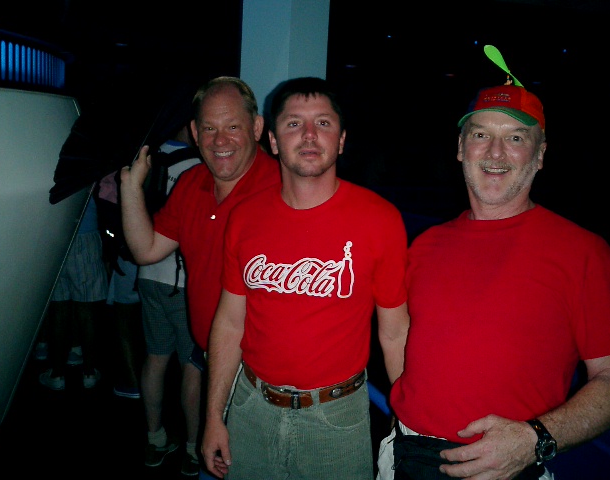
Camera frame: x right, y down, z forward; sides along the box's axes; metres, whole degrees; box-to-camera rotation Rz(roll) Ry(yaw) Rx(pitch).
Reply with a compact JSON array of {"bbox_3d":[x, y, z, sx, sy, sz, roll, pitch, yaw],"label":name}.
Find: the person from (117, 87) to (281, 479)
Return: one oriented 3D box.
[{"bbox_3d":[-0.279,0.433,1.947,0.600,1.790,0.450,2,7,0],"label":"person"}]

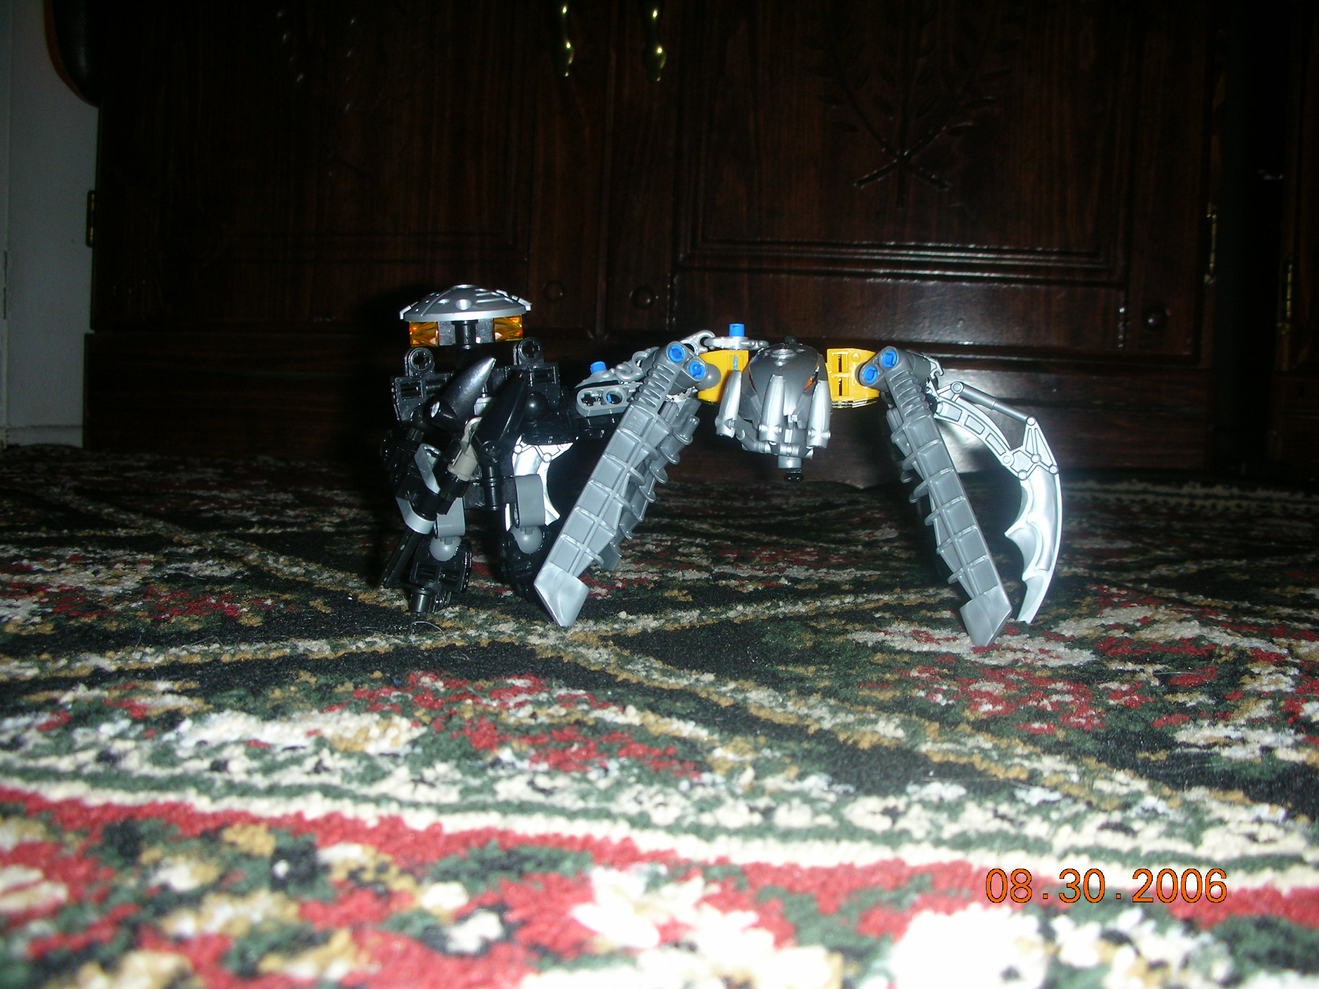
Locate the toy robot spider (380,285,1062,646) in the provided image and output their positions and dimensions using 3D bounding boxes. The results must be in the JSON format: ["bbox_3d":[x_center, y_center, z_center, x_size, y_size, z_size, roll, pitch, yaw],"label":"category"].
[{"bbox_3d":[0.024,-0.013,0.429,0.211,0.096,0.136,3,4,5],"label":"toy robot spider"}]

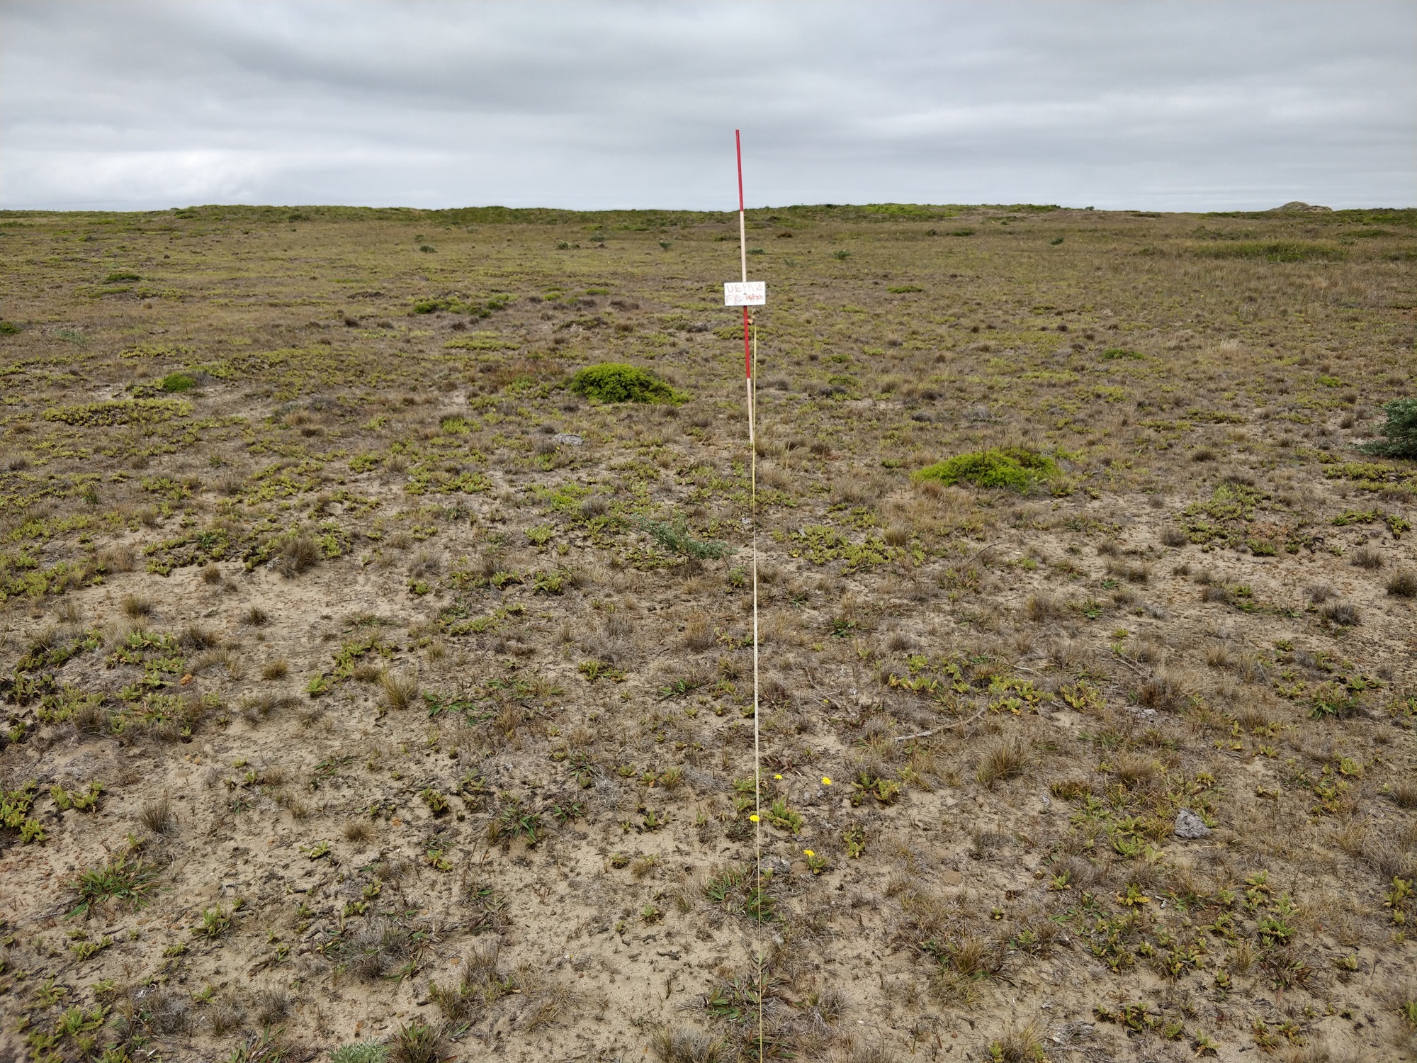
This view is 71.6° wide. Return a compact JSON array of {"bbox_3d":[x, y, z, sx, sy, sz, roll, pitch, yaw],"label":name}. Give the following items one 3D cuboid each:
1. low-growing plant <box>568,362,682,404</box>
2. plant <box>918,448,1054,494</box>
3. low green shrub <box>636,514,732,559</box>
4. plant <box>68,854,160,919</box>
[{"bbox_3d":[-0.677,-1.232,7.957,0.910,0.260,0.720,0,18,0],"label":"low-growing plant"},{"bbox_3d":[1.546,-0.382,5.479,0.790,0.170,0.600,0,18,0],"label":"plant"},{"bbox_3d":[-0.096,0.001,4.362,0.420,0.130,0.360,0,18,0],"label":"low green shrub"},{"bbox_3d":[-1.297,0.756,2.137,0.180,0.065,0.160,0,18,0],"label":"plant"}]

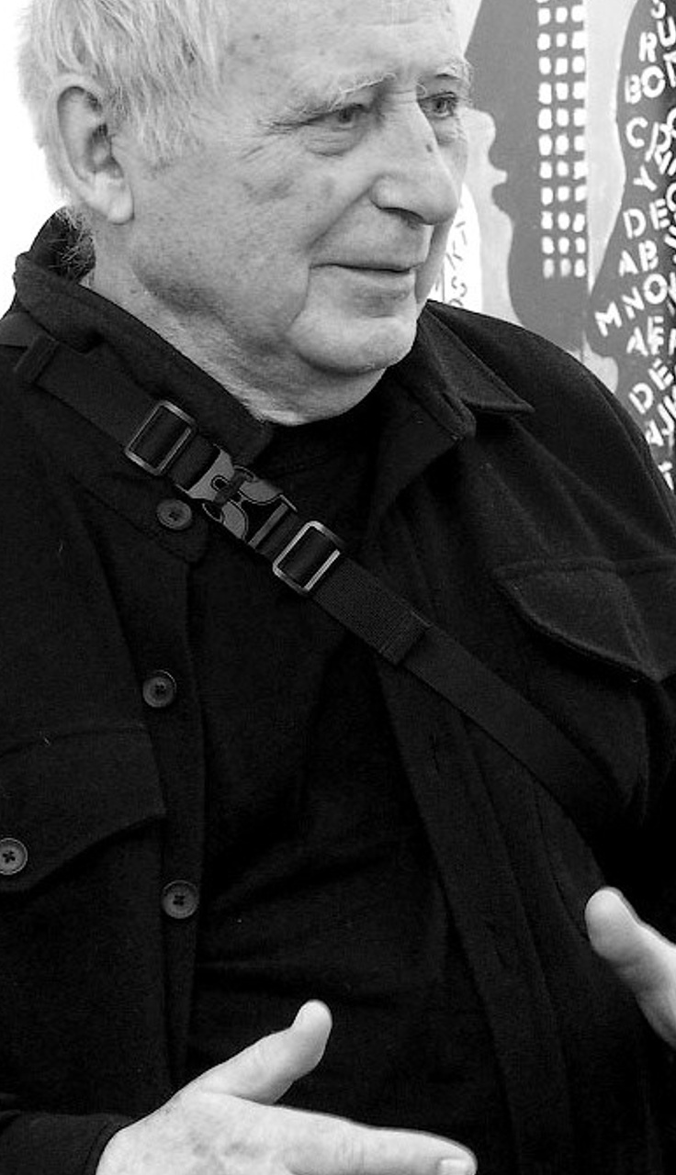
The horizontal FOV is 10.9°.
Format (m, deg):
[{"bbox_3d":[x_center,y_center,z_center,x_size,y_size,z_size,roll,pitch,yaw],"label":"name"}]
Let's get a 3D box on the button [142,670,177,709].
[{"bbox_3d":[-0.087,0.050,1.735,0.019,0.019,0.004,-2,3,-25],"label":"button"}]

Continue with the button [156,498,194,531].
[{"bbox_3d":[-0.081,-0.036,1.745,0.019,0.019,0.004,-2,-31,-21],"label":"button"}]

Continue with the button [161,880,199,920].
[{"bbox_3d":[-0.077,0.153,1.725,0.019,0.019,0.004,-1,-3,-14],"label":"button"}]

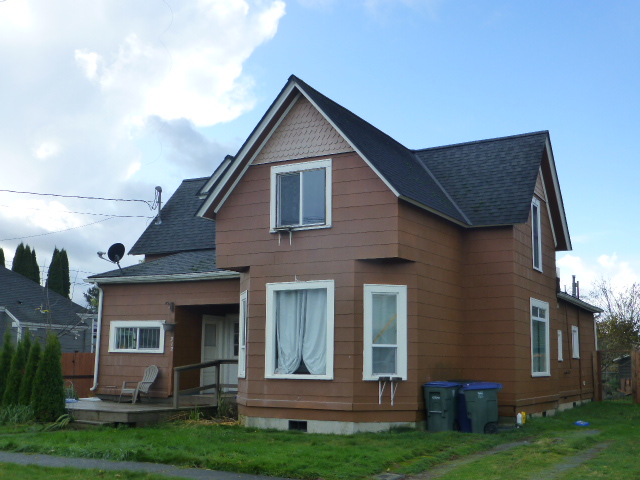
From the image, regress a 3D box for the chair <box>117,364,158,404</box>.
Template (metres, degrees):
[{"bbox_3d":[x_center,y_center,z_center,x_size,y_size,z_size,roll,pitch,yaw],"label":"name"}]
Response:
[{"bbox_3d":[-4.623,3.702,19.397,0.720,0.930,0.840,-4,-10,30],"label":"chair"}]

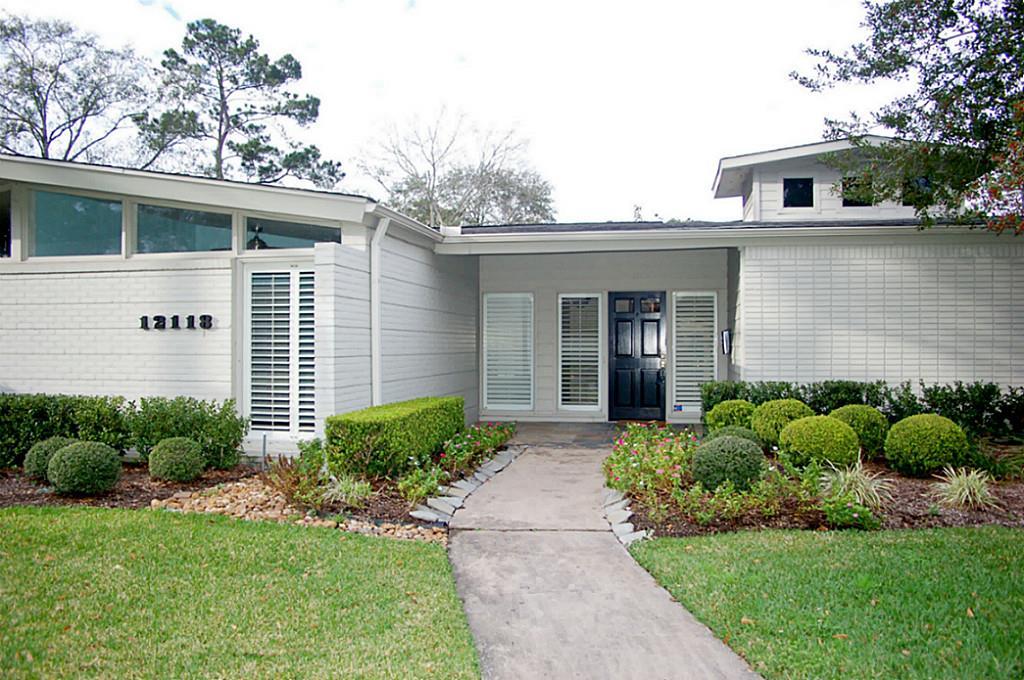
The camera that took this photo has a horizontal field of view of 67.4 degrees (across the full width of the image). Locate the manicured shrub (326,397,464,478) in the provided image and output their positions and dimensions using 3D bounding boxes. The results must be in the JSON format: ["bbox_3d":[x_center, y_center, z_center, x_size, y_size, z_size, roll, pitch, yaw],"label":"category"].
[{"bbox_3d":[-1.125,0.985,8.320,0.520,0.520,2.980,0,0,10],"label":"manicured shrub"}]

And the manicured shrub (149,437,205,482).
[{"bbox_3d":[-2.996,1.067,6.850,0.500,0.400,0.500,0,0,10],"label":"manicured shrub"}]

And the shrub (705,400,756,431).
[{"bbox_3d":[2.478,0.914,8.600,0.630,0.470,0.630,0,0,10],"label":"shrub"}]

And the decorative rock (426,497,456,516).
[{"bbox_3d":[-0.560,1.325,6.080,0.190,0.050,0.410,0,-1,-32],"label":"decorative rock"}]

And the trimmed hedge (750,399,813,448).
[{"bbox_3d":[2.927,0.882,8.300,0.690,0.500,0.690,0,0,10],"label":"trimmed hedge"}]

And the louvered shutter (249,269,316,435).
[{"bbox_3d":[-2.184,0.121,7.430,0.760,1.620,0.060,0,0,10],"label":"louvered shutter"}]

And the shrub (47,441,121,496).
[{"bbox_3d":[-3.550,1.060,6.360,0.570,0.460,0.570,0,0,10],"label":"shrub"}]

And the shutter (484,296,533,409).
[{"bbox_3d":[-0.065,0.186,12.400,0.820,1.880,0.060,0,0,10],"label":"shutter"}]

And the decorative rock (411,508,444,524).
[{"bbox_3d":[-0.645,1.330,5.780,0.260,0.050,0.180,0,-1,32],"label":"decorative rock"}]

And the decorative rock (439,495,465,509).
[{"bbox_3d":[-0.500,1.320,6.230,0.190,0.050,0.290,0,-1,-31],"label":"decorative rock"}]

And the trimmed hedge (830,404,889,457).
[{"bbox_3d":[3.660,0.972,8.150,0.630,0.560,0.630,0,0,10],"label":"trimmed hedge"}]

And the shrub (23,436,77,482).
[{"bbox_3d":[-4.221,1.086,7.000,0.490,0.400,0.490,0,0,10],"label":"shrub"}]

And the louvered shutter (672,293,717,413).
[{"bbox_3d":[2.824,0.185,11.850,0.670,1.870,0.060,0,0,10],"label":"louvered shutter"}]

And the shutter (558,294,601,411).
[{"bbox_3d":[1.082,0.191,12.200,0.670,1.830,0.070,0,0,10],"label":"shutter"}]

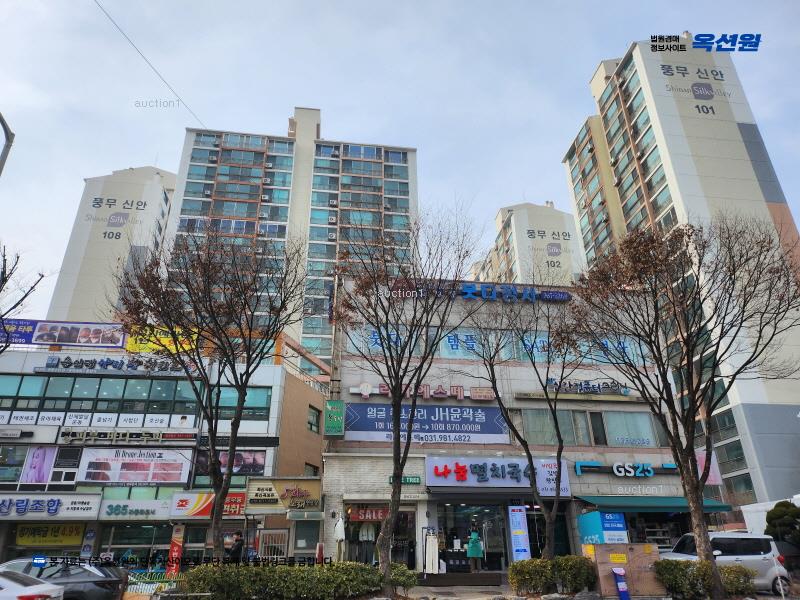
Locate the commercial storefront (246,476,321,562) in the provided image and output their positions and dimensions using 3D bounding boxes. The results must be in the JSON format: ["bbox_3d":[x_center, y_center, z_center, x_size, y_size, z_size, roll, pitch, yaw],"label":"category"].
[{"bbox_3d":[-4.317,8.516,20.558,2.750,3.600,1.800,3,-26,-7],"label":"commercial storefront"}]

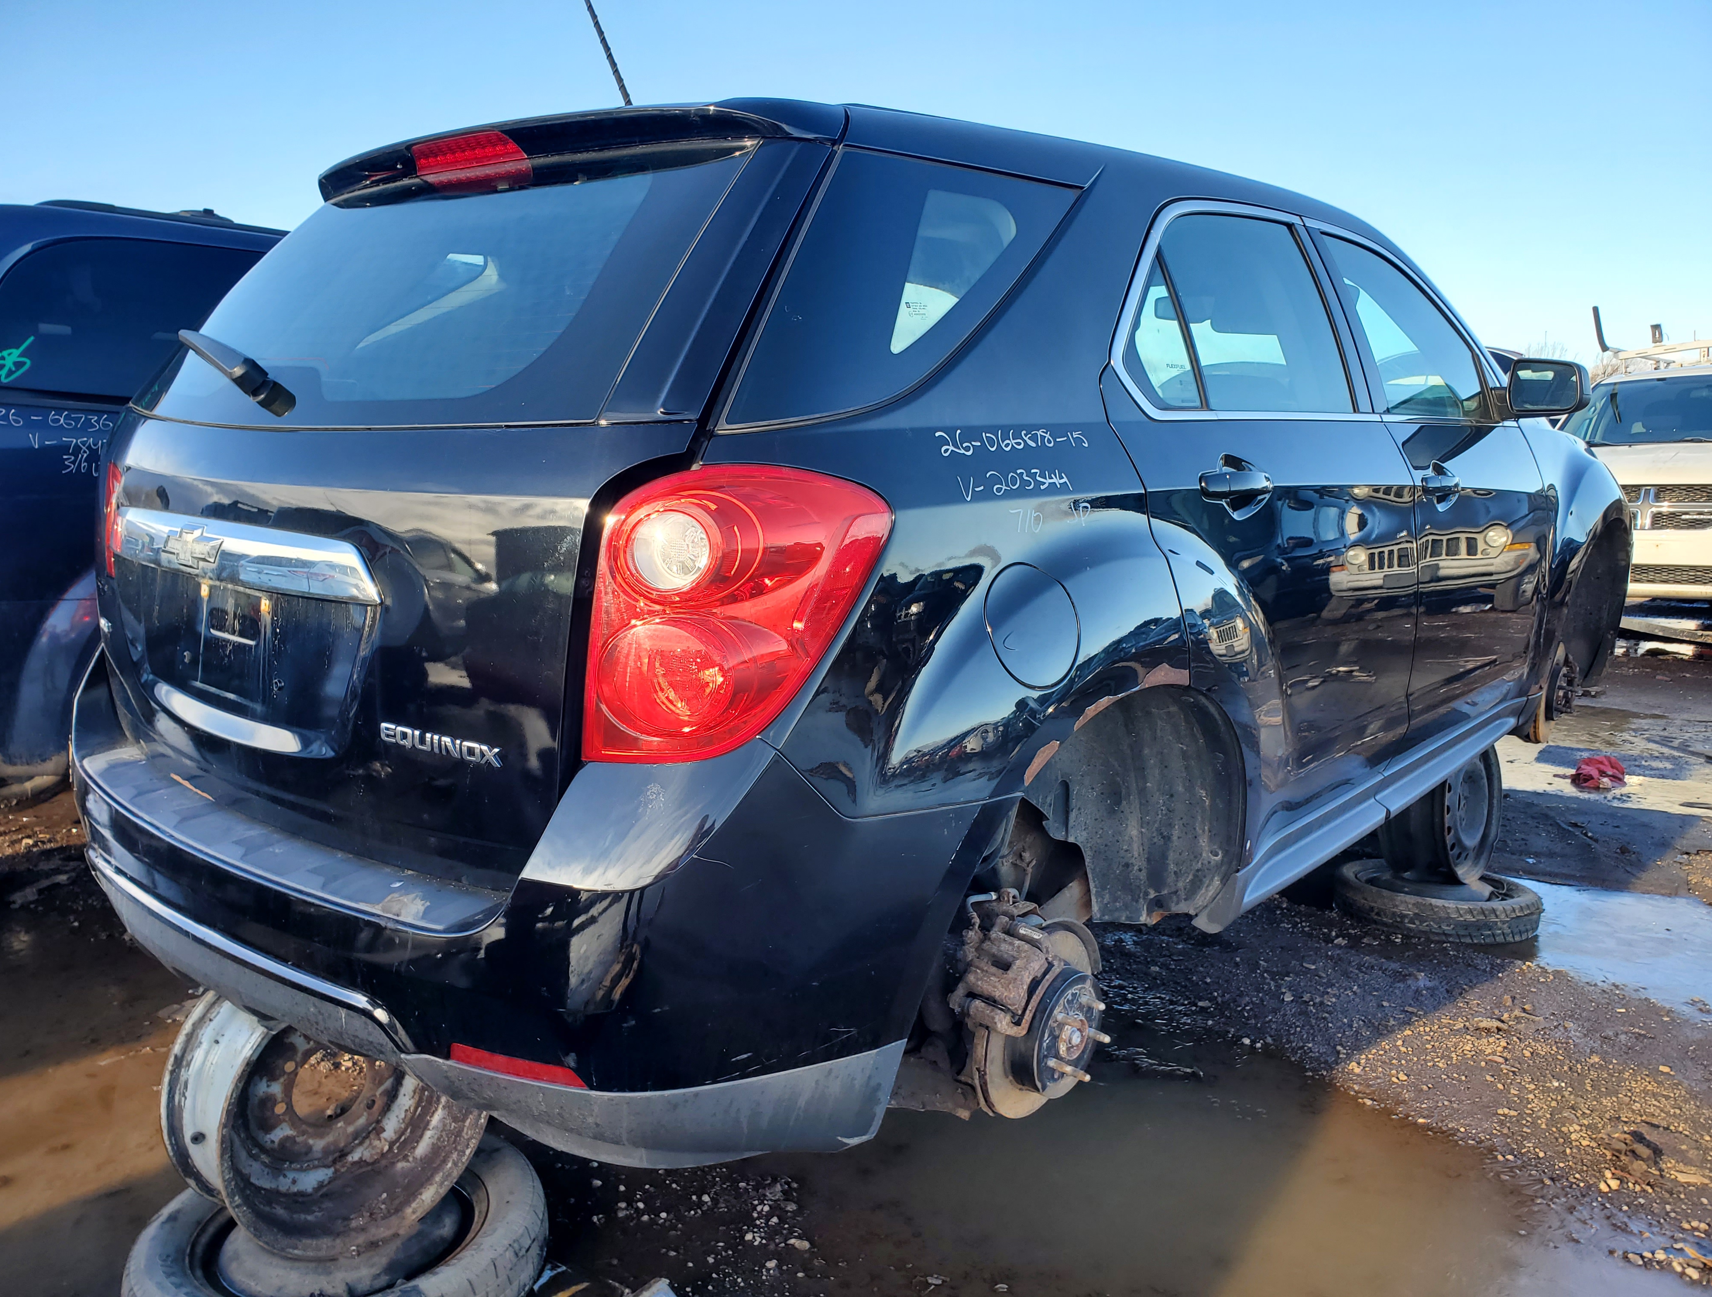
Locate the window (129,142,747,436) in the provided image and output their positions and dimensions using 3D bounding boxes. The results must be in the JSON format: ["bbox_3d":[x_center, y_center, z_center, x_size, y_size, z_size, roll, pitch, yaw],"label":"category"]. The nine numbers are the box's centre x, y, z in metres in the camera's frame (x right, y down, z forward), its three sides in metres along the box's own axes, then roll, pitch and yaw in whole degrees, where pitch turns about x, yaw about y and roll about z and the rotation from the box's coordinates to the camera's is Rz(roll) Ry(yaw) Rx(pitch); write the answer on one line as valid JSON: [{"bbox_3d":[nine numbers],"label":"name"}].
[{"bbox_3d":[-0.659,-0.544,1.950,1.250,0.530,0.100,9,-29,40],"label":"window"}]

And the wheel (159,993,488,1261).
[{"bbox_3d":[-0.825,0.700,2.060,0.210,0.447,0.447,9,15,41],"label":"wheel"}]

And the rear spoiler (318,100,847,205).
[{"bbox_3d":[-0.523,-0.783,2.064,1.180,0.125,0.270,9,15,40],"label":"rear spoiler"}]

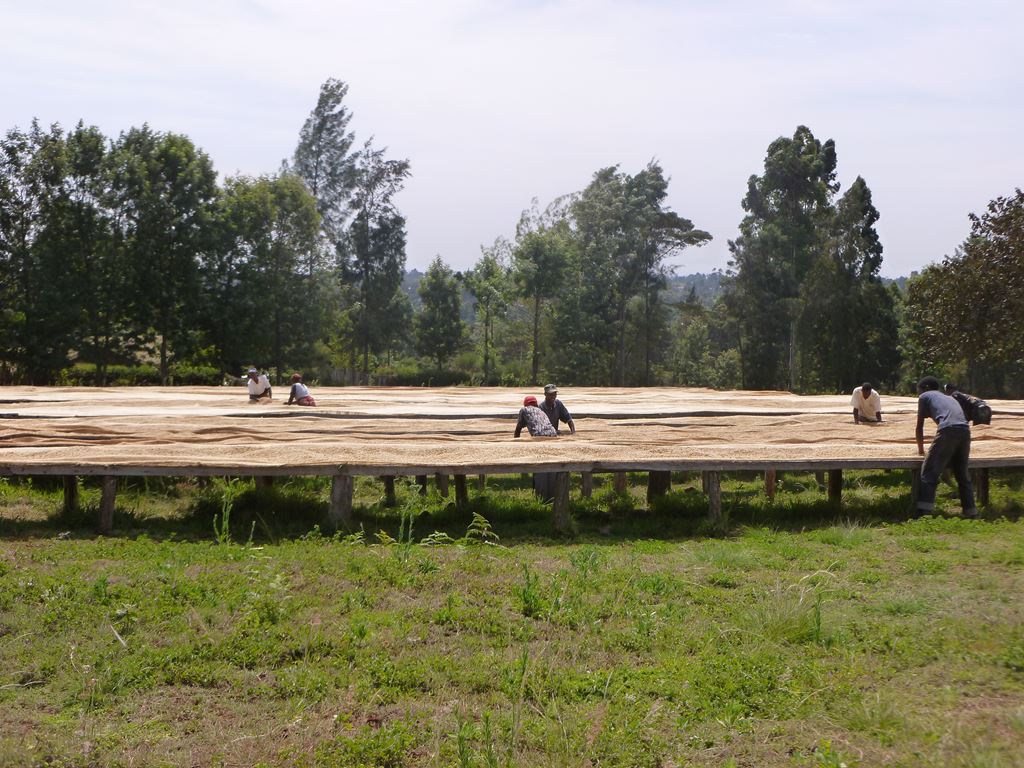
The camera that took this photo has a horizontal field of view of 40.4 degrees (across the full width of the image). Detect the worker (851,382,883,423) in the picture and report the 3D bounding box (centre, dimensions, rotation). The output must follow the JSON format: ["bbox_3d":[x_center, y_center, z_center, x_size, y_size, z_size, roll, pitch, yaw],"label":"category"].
[{"bbox_3d":[6.400,0.641,25.100,0.560,1.360,0.650,0,1,9],"label":"worker"}]

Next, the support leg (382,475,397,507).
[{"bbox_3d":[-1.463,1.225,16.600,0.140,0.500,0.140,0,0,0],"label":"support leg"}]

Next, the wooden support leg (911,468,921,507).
[{"bbox_3d":[4.340,1.136,14.900,0.135,0.500,0.135,0,1,0],"label":"wooden support leg"}]

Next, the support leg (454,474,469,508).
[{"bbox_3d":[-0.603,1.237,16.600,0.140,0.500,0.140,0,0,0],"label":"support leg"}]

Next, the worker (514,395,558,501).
[{"bbox_3d":[0.301,0.787,17.100,0.550,1.330,0.650,0,1,-20],"label":"worker"}]

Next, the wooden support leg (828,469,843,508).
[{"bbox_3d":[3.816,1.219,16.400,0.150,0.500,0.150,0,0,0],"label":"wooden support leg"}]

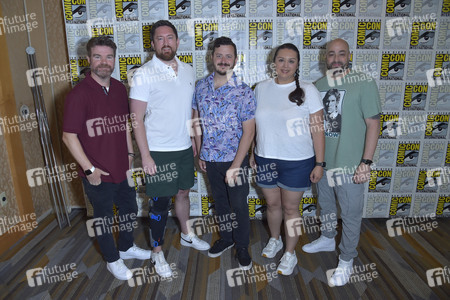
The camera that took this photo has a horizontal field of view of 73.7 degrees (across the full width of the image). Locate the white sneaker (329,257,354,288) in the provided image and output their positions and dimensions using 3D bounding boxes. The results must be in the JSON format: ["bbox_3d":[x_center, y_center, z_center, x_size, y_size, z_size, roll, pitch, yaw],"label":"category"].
[{"bbox_3d":[0.891,0.905,2.265,0.112,0.120,0.288,9,17,35],"label":"white sneaker"}]

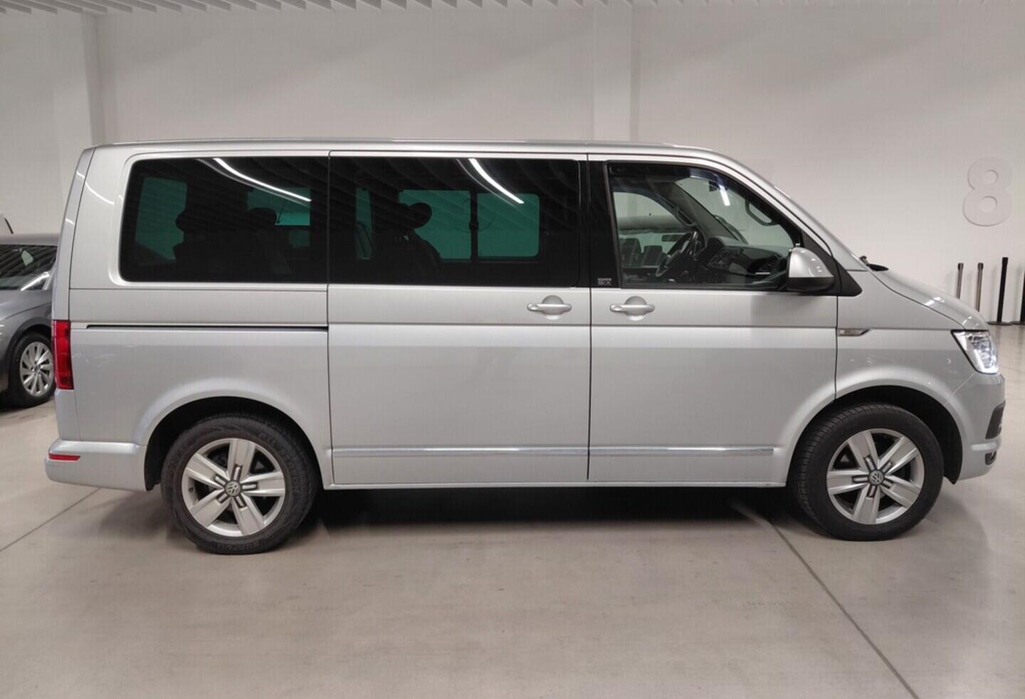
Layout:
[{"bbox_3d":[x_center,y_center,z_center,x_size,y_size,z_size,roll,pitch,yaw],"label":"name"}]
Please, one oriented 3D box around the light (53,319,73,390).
[{"bbox_3d":[-2.029,0.014,3.357,0.145,0.315,0.160,0,9,-1],"label":"light"}]

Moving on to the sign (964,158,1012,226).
[{"bbox_3d":[7.003,-2.308,10.882,0.700,0.985,0.050,-1,10,0],"label":"sign"}]

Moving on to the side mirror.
[{"bbox_3d":[1.261,-0.343,3.187,0.170,0.195,0.215,1,10,6],"label":"side mirror"}]

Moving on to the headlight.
[{"bbox_3d":[2.227,-0.005,3.582,0.400,0.230,0.360,0,9,-1],"label":"headlight"}]

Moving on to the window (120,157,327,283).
[{"bbox_3d":[-1.269,-0.567,3.249,0.905,0.550,0.050,0,0,-1],"label":"window"}]

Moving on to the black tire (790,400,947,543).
[{"bbox_3d":[1.710,0.579,3.586,0.680,0.675,0.235,-1,10,-1],"label":"black tire"}]

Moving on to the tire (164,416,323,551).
[{"bbox_3d":[-1.289,0.619,3.518,0.680,0.675,0.235,-1,10,-1],"label":"tire"}]

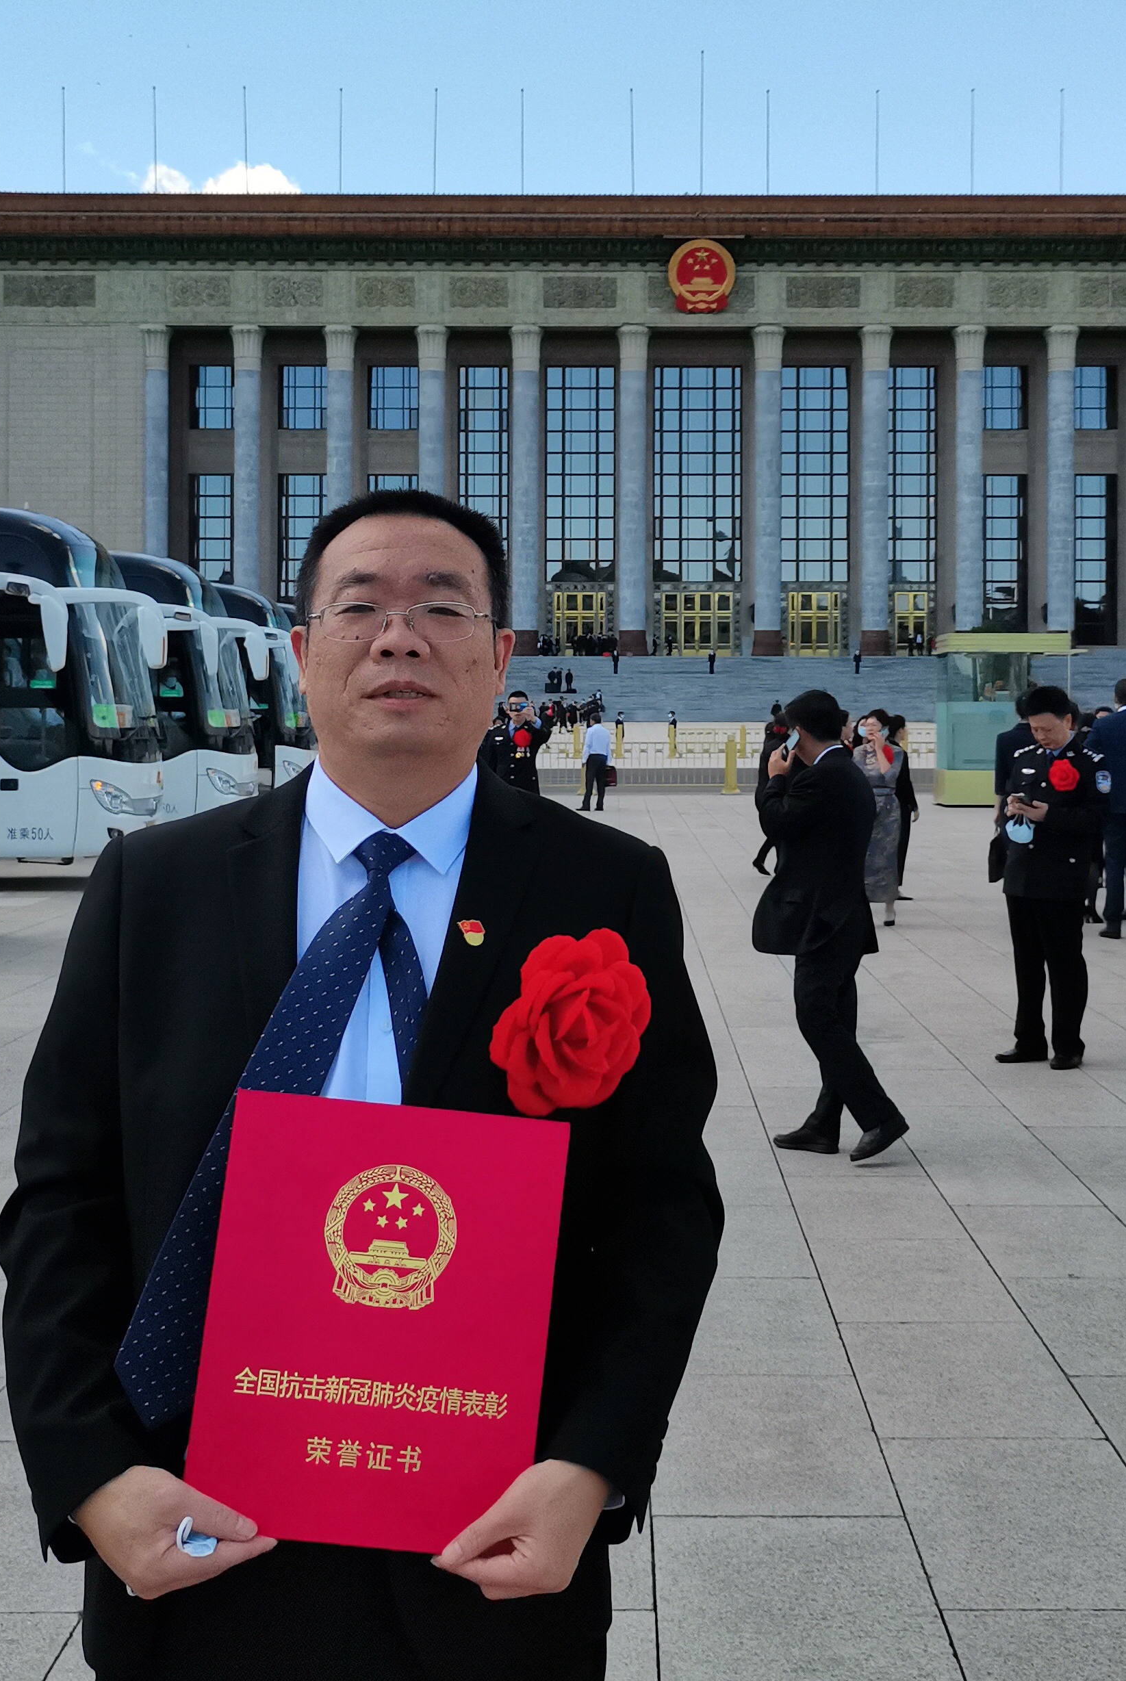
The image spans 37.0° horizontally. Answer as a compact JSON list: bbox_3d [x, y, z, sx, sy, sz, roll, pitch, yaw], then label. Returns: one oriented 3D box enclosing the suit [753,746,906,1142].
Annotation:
[{"bbox_3d":[0.968,0.378,6.100,0.580,1.450,0.540,2,4,29],"label":"suit"}]

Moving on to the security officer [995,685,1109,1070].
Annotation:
[{"bbox_3d":[2.196,0.162,7.580,0.560,1.710,0.460,3,4,38],"label":"security officer"}]

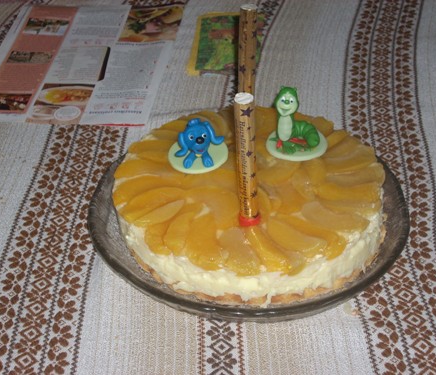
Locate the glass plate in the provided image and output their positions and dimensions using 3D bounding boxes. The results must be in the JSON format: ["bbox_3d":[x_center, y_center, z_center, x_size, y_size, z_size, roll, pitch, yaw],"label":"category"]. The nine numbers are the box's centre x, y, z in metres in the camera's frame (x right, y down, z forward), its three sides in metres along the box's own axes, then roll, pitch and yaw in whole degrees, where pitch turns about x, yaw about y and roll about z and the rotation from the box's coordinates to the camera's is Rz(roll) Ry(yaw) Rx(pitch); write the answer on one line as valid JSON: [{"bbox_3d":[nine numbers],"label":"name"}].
[{"bbox_3d":[0.030,0.028,0.921,0.310,0.032,0.310,0,37,0],"label":"glass plate"}]

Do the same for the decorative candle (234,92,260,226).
[{"bbox_3d":[0.025,-0.020,0.803,0.018,0.133,0.018,-3,38,2],"label":"decorative candle"}]

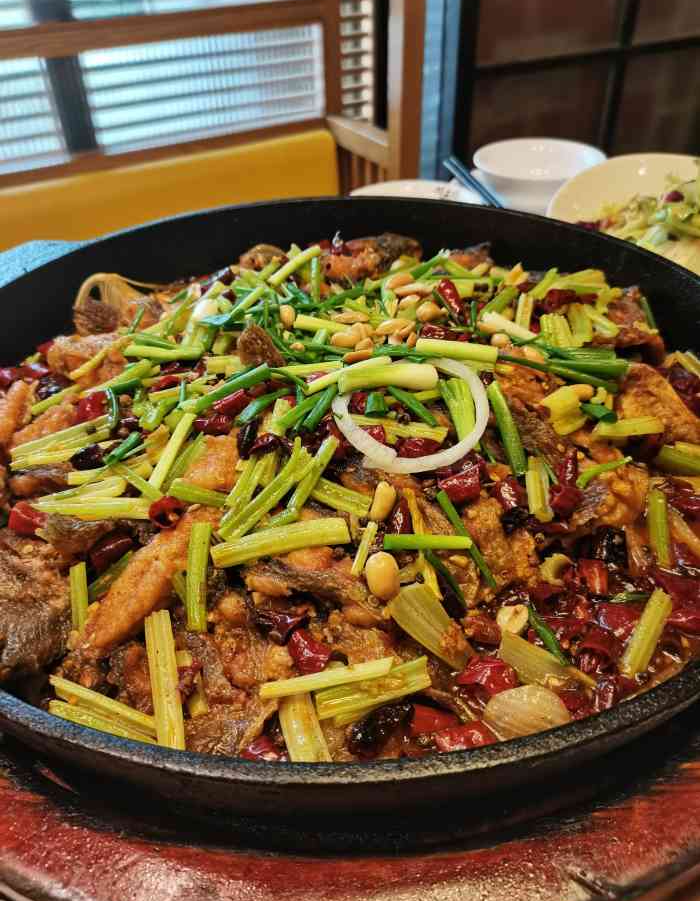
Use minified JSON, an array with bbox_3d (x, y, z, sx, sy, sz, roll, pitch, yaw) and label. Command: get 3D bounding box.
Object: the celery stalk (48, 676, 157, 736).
[{"bbox_3d":[-0.061,0.063,0.175,0.031,0.005,0.006,13,40,17],"label":"celery stalk"}]

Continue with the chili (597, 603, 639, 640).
[{"bbox_3d":[0.089,0.056,0.229,0.015,0.004,0.009,20,44,9],"label":"chili"}]

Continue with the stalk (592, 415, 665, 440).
[{"bbox_3d":[0.106,-0.009,0.266,0.031,0.004,0.006,-5,38,-17],"label":"stalk"}]

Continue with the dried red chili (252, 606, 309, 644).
[{"bbox_3d":[-0.022,0.055,0.221,0.016,0.005,0.008,19,44,17],"label":"dried red chili"}]

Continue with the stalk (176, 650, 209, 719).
[{"bbox_3d":[-0.044,0.065,0.195,0.005,0.004,0.018,-15,51,-16],"label":"stalk"}]

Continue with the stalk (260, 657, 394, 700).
[{"bbox_3d":[-0.006,0.061,0.187,0.035,0.003,0.004,-10,39,-7],"label":"stalk"}]

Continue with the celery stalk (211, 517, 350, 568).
[{"bbox_3d":[-0.022,0.029,0.222,0.043,0.006,0.008,-9,39,-7],"label":"celery stalk"}]

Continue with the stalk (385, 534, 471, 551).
[{"bbox_3d":[0.026,0.031,0.234,0.029,0.004,0.004,0,40,-1],"label":"stalk"}]

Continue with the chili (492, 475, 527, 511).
[{"bbox_3d":[0.058,0.015,0.257,0.009,0.008,0.013,-13,49,-13],"label":"chili"}]

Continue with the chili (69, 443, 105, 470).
[{"bbox_3d":[-0.095,0.002,0.252,0.013,0.009,0.009,-9,38,-11],"label":"chili"}]

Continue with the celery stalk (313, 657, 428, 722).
[{"bbox_3d":[0.007,0.067,0.198,0.033,0.007,0.011,-12,40,-9],"label":"celery stalk"}]

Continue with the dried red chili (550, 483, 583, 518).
[{"bbox_3d":[0.071,0.016,0.230,0.010,0.009,0.009,0,38,1],"label":"dried red chili"}]

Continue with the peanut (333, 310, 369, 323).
[{"bbox_3d":[0.000,-0.060,0.318,0.016,0.004,0.006,2,39,5],"label":"peanut"}]

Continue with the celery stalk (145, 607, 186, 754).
[{"bbox_3d":[-0.052,0.064,0.196,0.008,0.005,0.043,-10,49,-12],"label":"celery stalk"}]

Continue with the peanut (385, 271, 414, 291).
[{"bbox_3d":[0.026,-0.088,0.362,0.015,0.006,0.007,-20,43,-16],"label":"peanut"}]

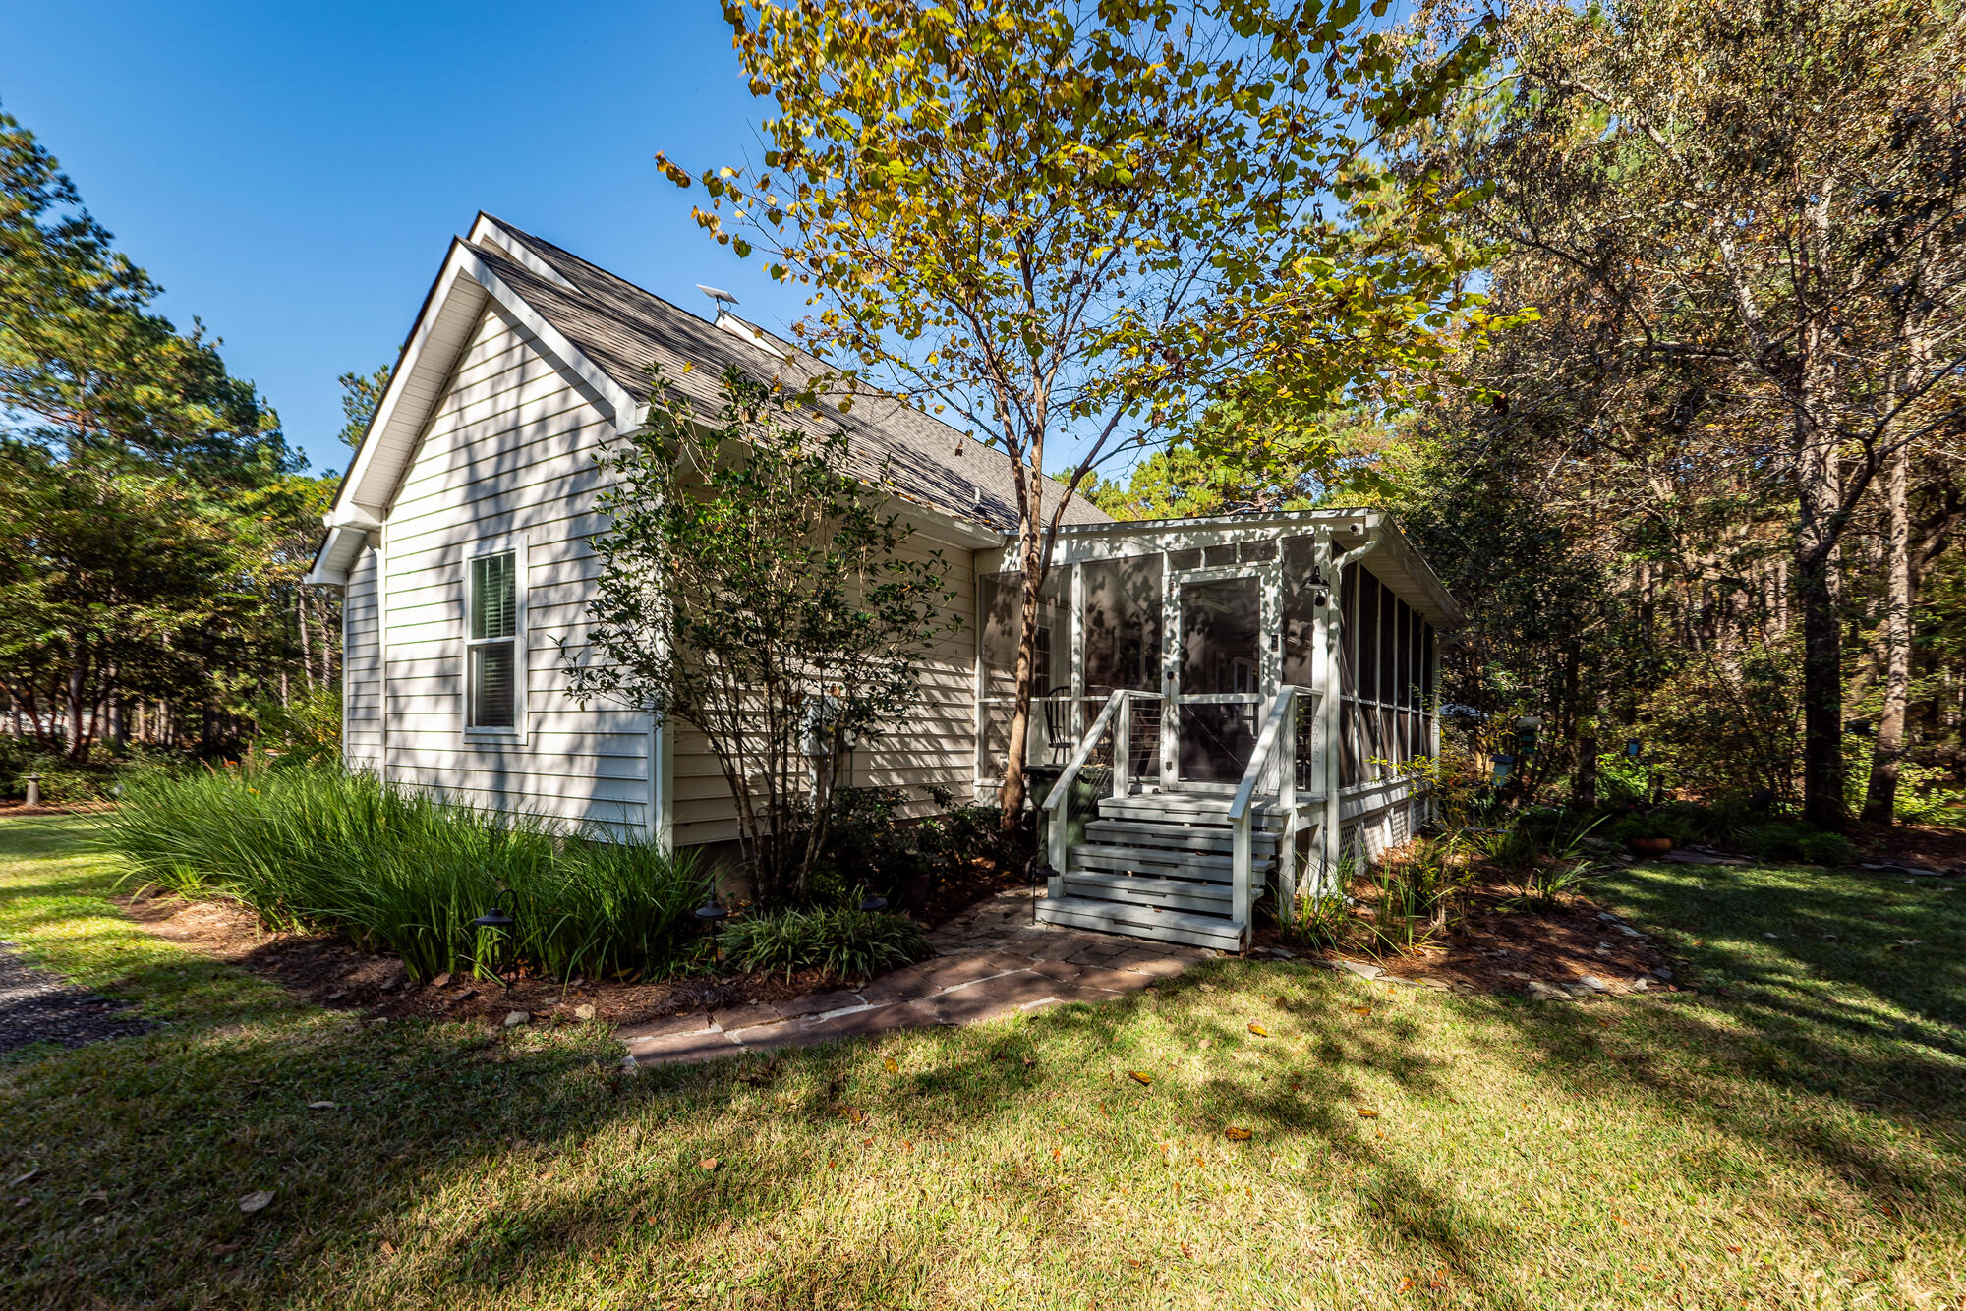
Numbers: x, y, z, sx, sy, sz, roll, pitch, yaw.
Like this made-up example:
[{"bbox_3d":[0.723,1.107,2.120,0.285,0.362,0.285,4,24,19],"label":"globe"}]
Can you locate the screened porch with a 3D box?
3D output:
[{"bbox_3d":[3.270,0.670,9.220,4.200,3.600,9.800,-4,-7,37],"label":"screened porch"}]

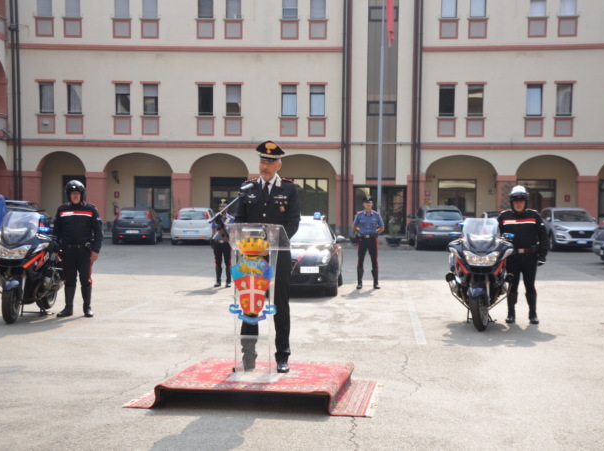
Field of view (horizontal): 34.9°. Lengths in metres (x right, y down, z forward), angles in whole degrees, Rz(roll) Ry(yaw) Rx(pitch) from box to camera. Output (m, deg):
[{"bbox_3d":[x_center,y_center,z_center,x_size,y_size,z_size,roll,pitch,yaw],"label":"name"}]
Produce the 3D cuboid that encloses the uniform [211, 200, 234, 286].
[{"bbox_3d":[-1.520,0.344,18.600,0.520,1.710,0.380,1,1,-3],"label":"uniform"}]

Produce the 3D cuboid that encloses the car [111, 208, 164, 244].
[{"bbox_3d":[-6.730,0.000,39.800,1.690,1.490,4.030,1,1,-3],"label":"car"}]

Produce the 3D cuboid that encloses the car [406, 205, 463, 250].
[{"bbox_3d":[5.420,0.090,38.800,1.980,1.740,5.000,1,1,0],"label":"car"}]

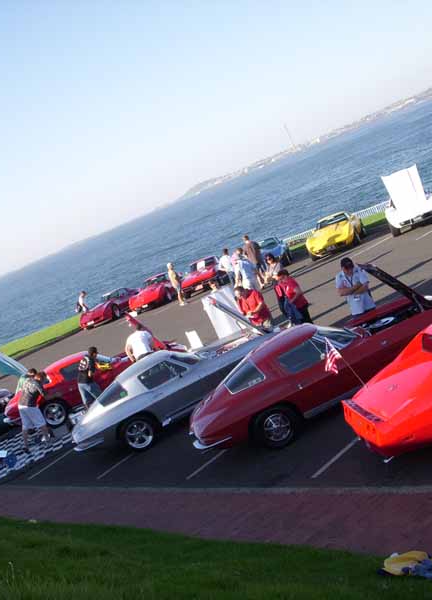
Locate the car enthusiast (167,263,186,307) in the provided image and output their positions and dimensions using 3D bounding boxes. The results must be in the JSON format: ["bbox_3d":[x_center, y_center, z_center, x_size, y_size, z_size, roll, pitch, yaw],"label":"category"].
[{"bbox_3d":[-1.699,-0.592,34.946,0.380,1.710,0.480,-20,8,25],"label":"car enthusiast"}]

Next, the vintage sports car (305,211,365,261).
[{"bbox_3d":[4.405,-2.556,32.770,1.760,1.210,4.650,-21,8,19],"label":"vintage sports car"}]

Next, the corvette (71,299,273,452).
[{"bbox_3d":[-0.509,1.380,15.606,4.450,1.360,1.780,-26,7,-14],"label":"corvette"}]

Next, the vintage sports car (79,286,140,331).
[{"bbox_3d":[-4.713,0.223,39.718,1.760,1.230,4.650,-20,8,26],"label":"vintage sports car"}]

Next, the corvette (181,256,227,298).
[{"bbox_3d":[-0.430,-1.175,36.249,1.770,1.260,4.450,-21,7,14],"label":"corvette"}]

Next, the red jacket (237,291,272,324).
[{"bbox_3d":[0.685,0.155,17.068,0.520,0.720,0.380,-18,9,40],"label":"red jacket"}]

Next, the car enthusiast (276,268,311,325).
[{"bbox_3d":[1.581,0.112,17.059,0.500,1.630,0.560,-29,9,-37],"label":"car enthusiast"}]

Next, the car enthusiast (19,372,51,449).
[{"bbox_3d":[-3.809,2.332,18.533,0.750,1.500,0.550,-26,8,-22],"label":"car enthusiast"}]

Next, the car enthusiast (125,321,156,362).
[{"bbox_3d":[-1.475,1.238,18.912,0.580,1.450,0.720,-22,7,12],"label":"car enthusiast"}]

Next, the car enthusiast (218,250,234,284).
[{"bbox_3d":[0.541,-1.012,30.643,0.520,1.620,0.480,-26,8,-25],"label":"car enthusiast"}]

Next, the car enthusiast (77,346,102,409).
[{"bbox_3d":[-2.710,1.774,19.118,0.620,1.520,0.520,-27,8,-30],"label":"car enthusiast"}]

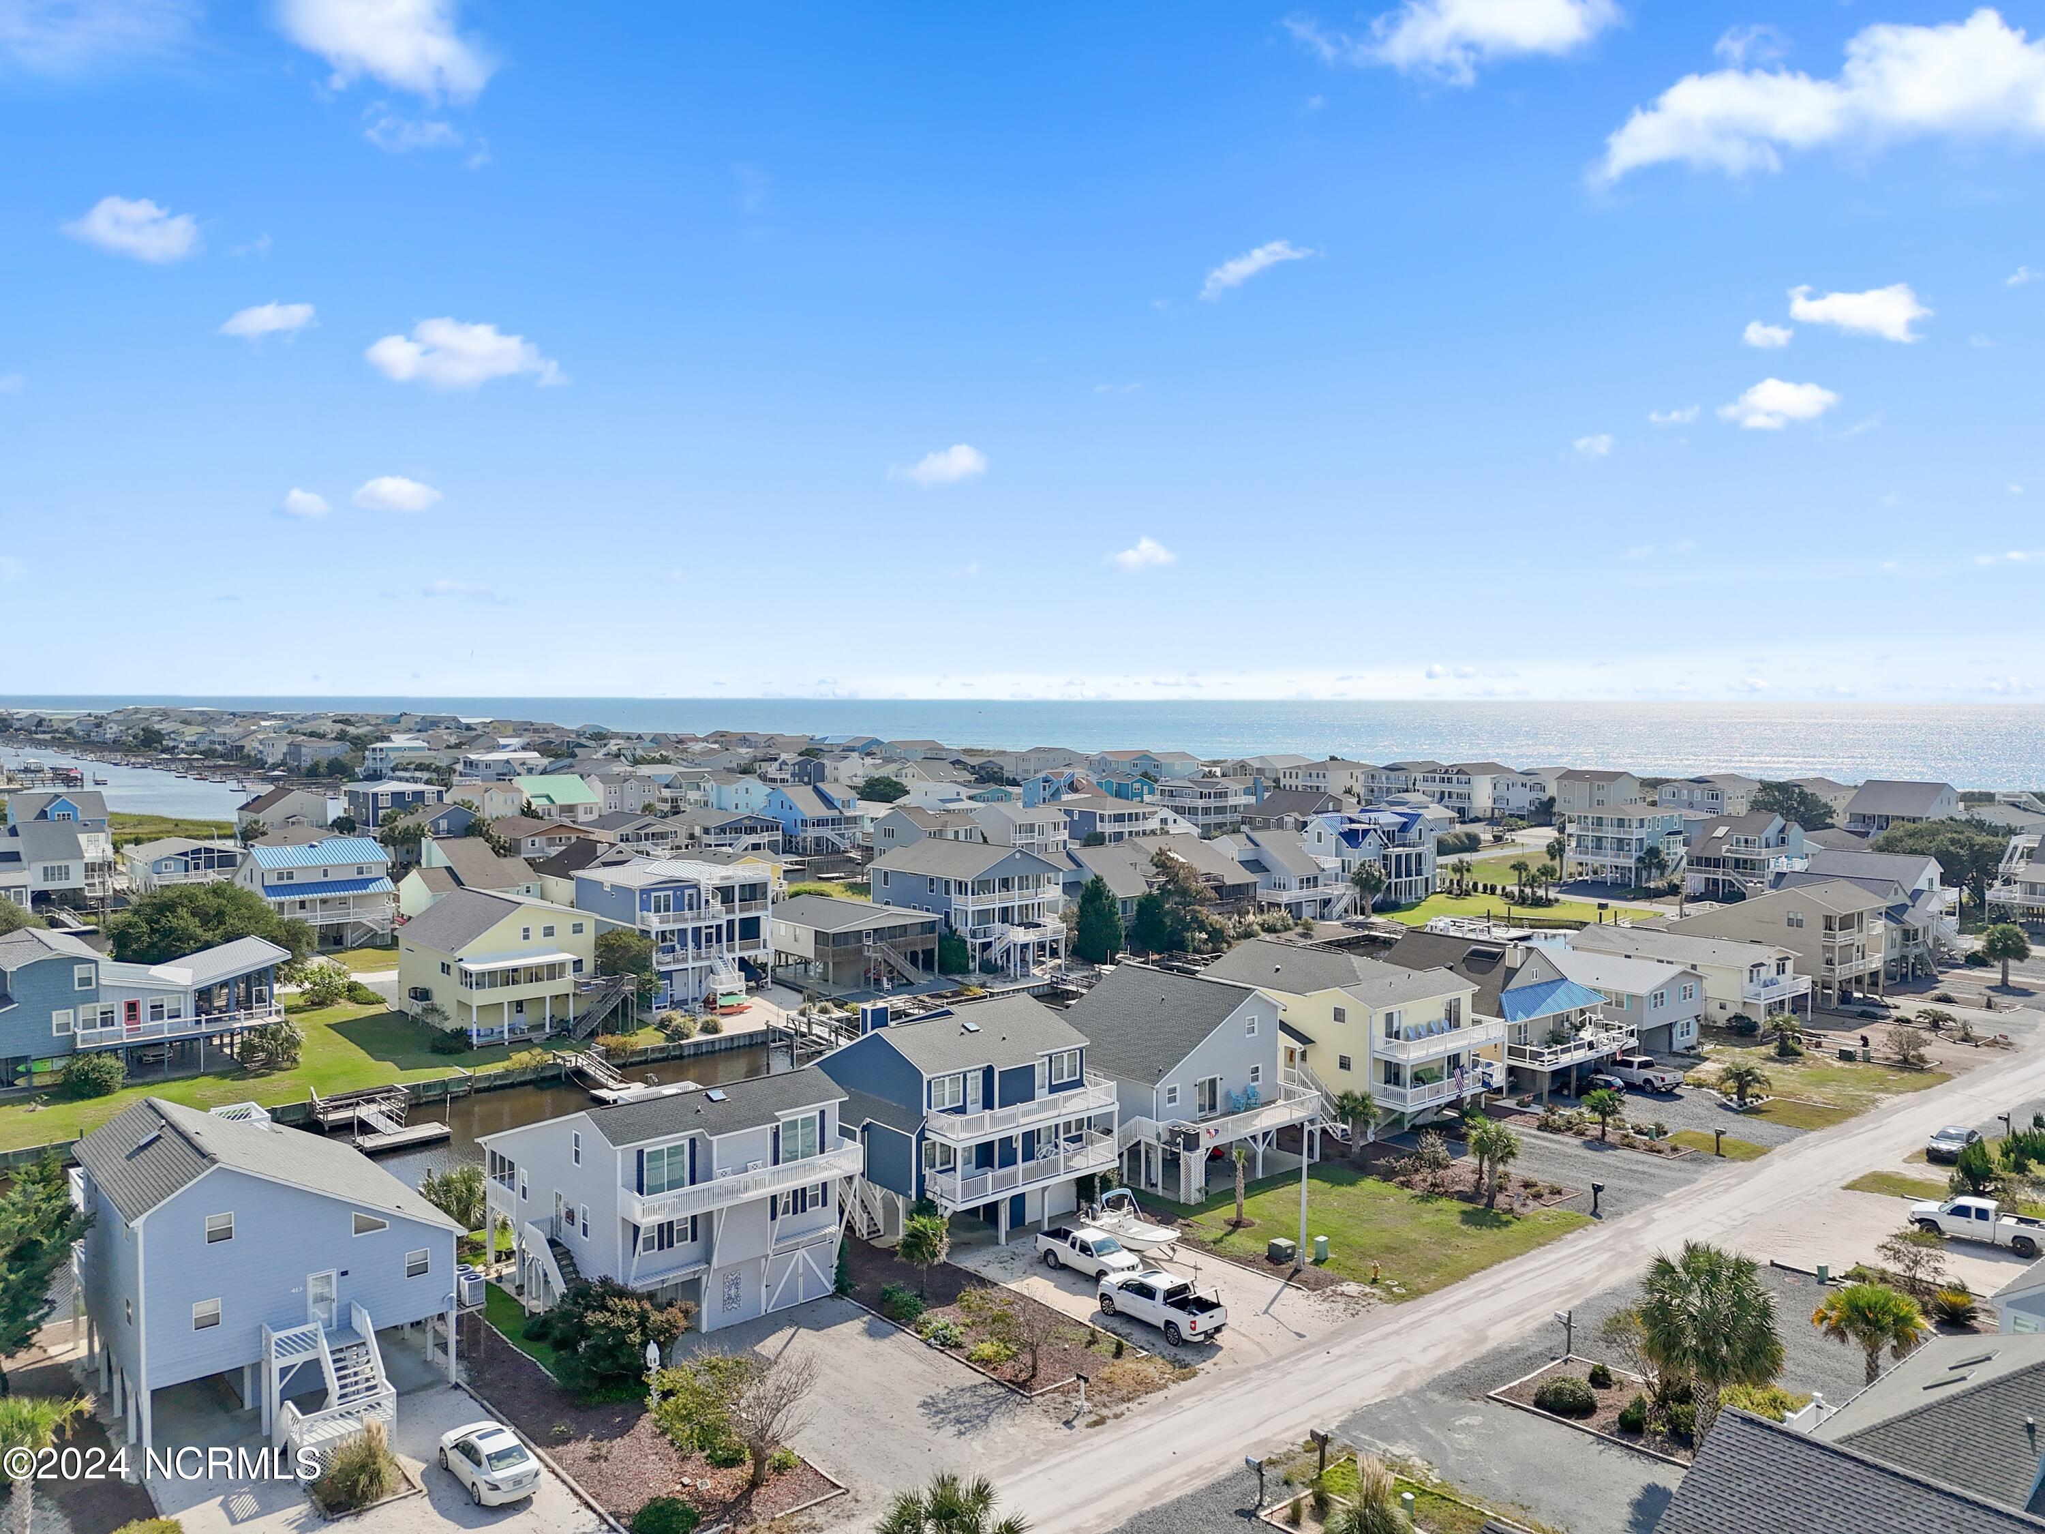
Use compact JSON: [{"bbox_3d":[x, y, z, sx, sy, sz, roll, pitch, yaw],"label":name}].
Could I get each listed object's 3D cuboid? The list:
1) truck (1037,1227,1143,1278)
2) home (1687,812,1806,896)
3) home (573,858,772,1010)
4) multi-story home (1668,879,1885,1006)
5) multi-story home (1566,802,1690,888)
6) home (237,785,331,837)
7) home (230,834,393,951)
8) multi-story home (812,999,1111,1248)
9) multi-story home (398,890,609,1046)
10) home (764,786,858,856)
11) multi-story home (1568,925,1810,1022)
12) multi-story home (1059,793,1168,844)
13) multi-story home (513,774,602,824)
[{"bbox_3d":[3.077,22.375,65.475,5.220,1.770,1.850,3,4,42],"label":"truck"},{"bbox_3d":[97.835,11.626,190.812,14.700,11.000,10.400,-2,4,-39],"label":"home"},{"bbox_3d":[-31.517,14.434,127.412,11.720,11.200,14.340,-3,4,-44],"label":"home"},{"bbox_3d":[67.442,14.975,127.103,11.100,9.800,15.200,-2,4,-40],"label":"multi-story home"},{"bbox_3d":[83.679,10.596,197.376,14.300,10.500,10.500,-2,4,-40],"label":"multi-story home"},{"bbox_3d":[-139.440,8.346,267.683,13.060,8.600,11.740,3,4,45],"label":"home"},{"bbox_3d":[-73.943,13.169,148.230,12.200,10.300,13.600,-2,4,-41],"label":"home"},{"bbox_3d":[-4.017,17.527,73.112,11.200,10.100,15.000,-2,4,-39],"label":"multi-story home"},{"bbox_3d":[-42.470,15.640,116.690,12.500,9.600,18.700,-2,4,-41],"label":"multi-story home"},{"bbox_3d":[-35.159,8.594,236.560,12.200,10.900,12.400,-2,4,-43],"label":"home"},{"bbox_3d":[55.746,17.334,118.780,9.200,6.300,16.400,-2,4,-39],"label":"multi-story home"},{"bbox_3d":[14.761,9.505,260.212,14.500,7.700,18.600,-2,4,-39],"label":"multi-story home"},{"bbox_3d":[-90.520,7.190,272.980,12.900,10.500,14.500,-2,4,-41],"label":"multi-story home"}]

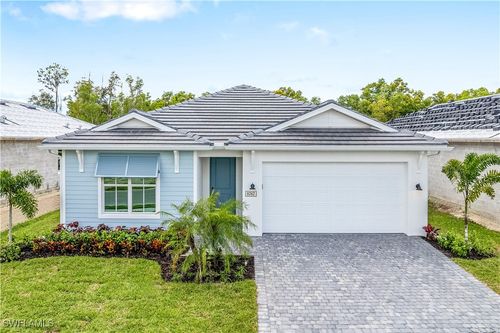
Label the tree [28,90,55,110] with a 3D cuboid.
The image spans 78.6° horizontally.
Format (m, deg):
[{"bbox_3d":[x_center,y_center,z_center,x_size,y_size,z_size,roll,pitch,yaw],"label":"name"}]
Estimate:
[{"bbox_3d":[-33.553,-6.348,49.678,4.355,11.852,4.355,0,4,0],"label":"tree"}]

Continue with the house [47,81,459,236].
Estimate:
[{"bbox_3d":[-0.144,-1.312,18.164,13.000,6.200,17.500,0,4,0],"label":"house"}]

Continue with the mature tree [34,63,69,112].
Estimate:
[{"bbox_3d":[-30.393,-8.151,47.547,4.925,15.746,4.925,0,4,0],"label":"mature tree"}]

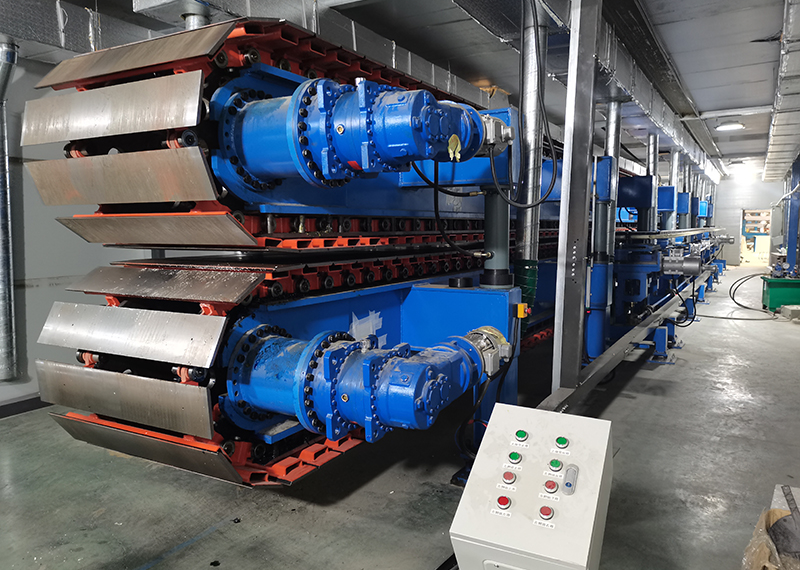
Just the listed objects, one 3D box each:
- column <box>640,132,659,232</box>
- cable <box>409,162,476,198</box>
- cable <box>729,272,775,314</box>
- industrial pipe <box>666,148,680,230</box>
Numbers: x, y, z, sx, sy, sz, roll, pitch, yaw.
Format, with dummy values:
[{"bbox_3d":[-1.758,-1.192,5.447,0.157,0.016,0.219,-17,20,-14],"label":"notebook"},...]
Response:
[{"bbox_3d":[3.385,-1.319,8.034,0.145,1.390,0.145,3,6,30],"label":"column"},{"bbox_3d":[0.242,-0.584,3.327,0.395,0.191,0.100,3,6,30],"label":"cable"},{"bbox_3d":[6.147,0.119,10.503,0.657,0.676,0.400,3,6,30],"label":"cable"},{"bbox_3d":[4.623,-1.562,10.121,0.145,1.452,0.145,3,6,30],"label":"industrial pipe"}]

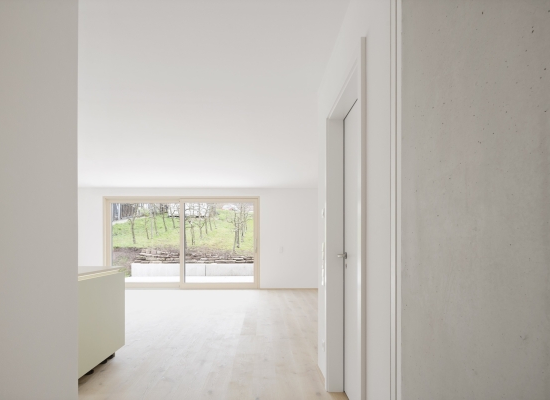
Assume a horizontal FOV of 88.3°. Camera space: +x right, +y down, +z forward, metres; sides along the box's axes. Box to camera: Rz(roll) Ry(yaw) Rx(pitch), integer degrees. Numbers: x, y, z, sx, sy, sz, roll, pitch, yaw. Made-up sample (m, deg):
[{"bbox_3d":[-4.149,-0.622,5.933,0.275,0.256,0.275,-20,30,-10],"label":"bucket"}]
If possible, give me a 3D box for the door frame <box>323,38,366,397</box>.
[{"bbox_3d":[0.490,0.360,1.750,0.180,2.120,0.860,0,-3,-2],"label":"door frame"}]

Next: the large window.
[{"bbox_3d":[-2.290,1.060,6.980,3.820,2.260,0.160,0,-3,0],"label":"large window"}]

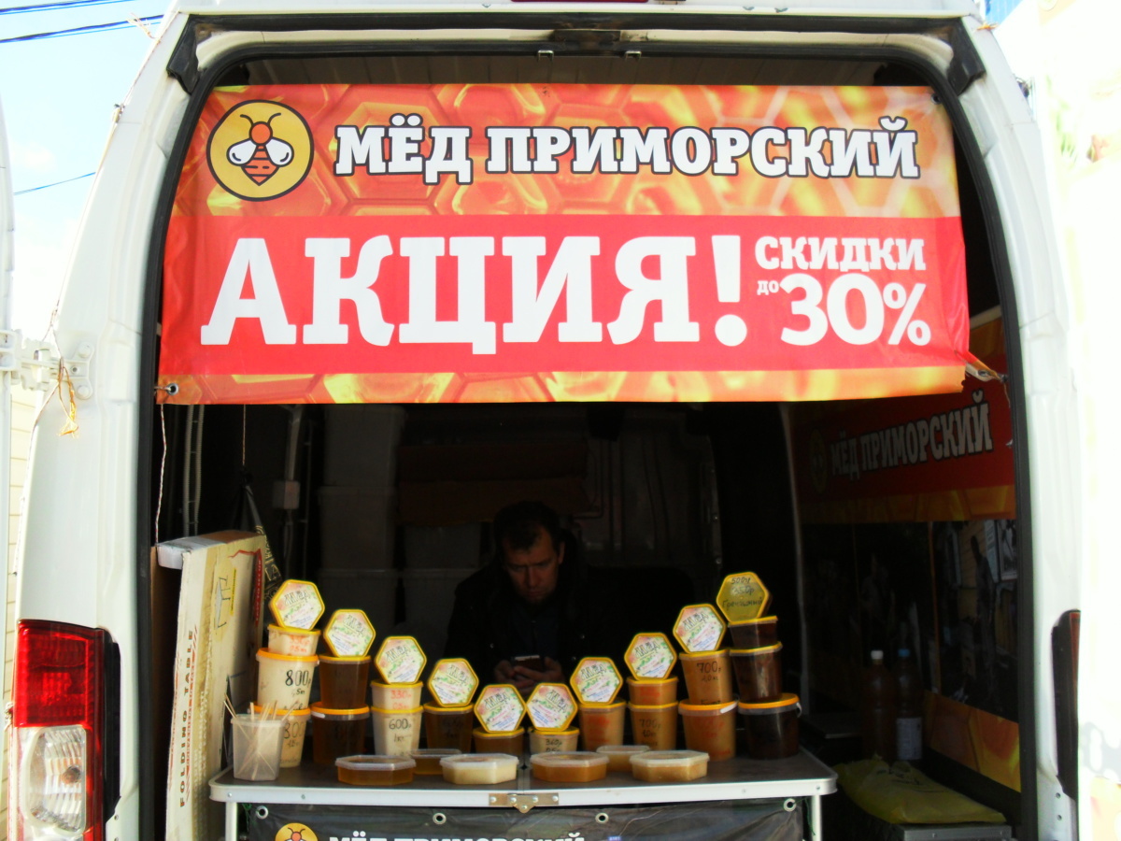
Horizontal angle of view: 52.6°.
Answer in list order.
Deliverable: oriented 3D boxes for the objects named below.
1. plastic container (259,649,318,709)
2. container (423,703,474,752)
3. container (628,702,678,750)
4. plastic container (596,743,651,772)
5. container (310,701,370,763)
[{"bbox_3d":[-0.569,0.544,2.375,0.131,0.113,0.131,4,-6,-3],"label":"plastic container"},{"bbox_3d":[-0.248,0.690,2.510,0.112,0.112,0.098,1,-5,-3],"label":"container"},{"bbox_3d":[0.194,0.645,2.360,0.104,0.112,0.096,0,-5,-2],"label":"container"},{"bbox_3d":[0.128,0.686,2.295,0.110,0.042,0.078,0,-5,0],"label":"plastic container"},{"bbox_3d":[-0.471,0.669,2.425,0.127,0.113,0.127,1,-6,0],"label":"container"}]

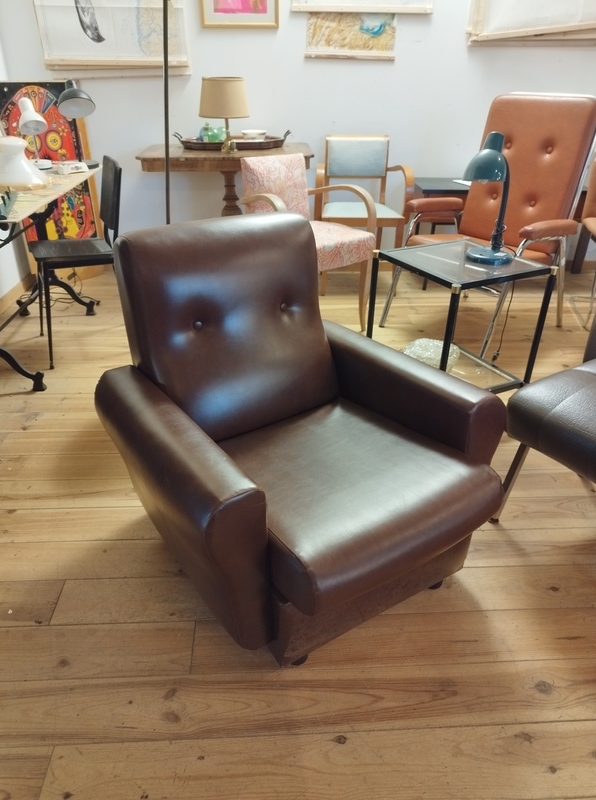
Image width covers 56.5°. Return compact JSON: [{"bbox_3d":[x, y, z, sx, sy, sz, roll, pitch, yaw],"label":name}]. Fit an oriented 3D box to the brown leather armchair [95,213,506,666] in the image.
[{"bbox_3d":[0.003,0.042,1.377,0.770,0.780,0.860,-17,35,-27],"label":"brown leather armchair"}]

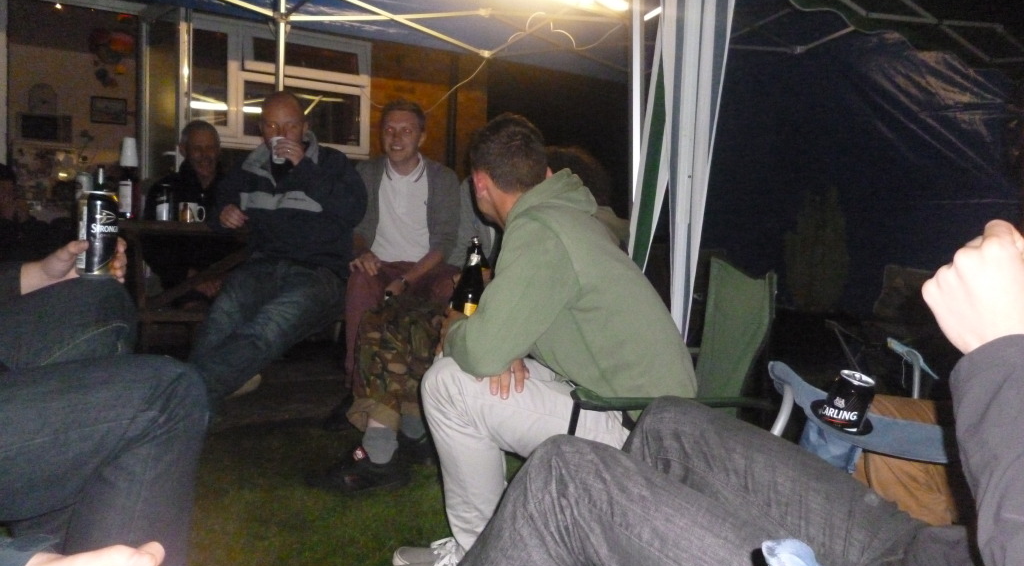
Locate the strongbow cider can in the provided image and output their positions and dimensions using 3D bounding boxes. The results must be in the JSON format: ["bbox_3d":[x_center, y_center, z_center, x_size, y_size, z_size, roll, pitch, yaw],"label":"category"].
[{"bbox_3d":[-0.715,-0.086,1.430,0.066,0.150,0.066,3,3,0],"label":"strongbow cider can"}]

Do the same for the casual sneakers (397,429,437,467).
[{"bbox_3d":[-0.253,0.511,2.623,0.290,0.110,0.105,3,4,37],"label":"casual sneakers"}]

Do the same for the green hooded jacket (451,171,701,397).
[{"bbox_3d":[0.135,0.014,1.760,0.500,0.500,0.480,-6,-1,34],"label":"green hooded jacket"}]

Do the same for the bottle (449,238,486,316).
[{"bbox_3d":[-0.099,0.011,1.970,0.070,0.250,0.070,6,1,-6],"label":"bottle"}]

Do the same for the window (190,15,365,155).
[{"bbox_3d":[-1.628,-1.381,5.928,1.371,0.883,0.100,-1,4,-37],"label":"window"}]

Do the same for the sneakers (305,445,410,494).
[{"bbox_3d":[-0.428,0.523,2.358,0.295,0.112,0.107,0,3,-21],"label":"sneakers"}]

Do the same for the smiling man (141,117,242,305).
[{"bbox_3d":[-1.417,-0.124,3.720,0.560,1.242,0.750,-1,3,-30],"label":"smiling man"}]

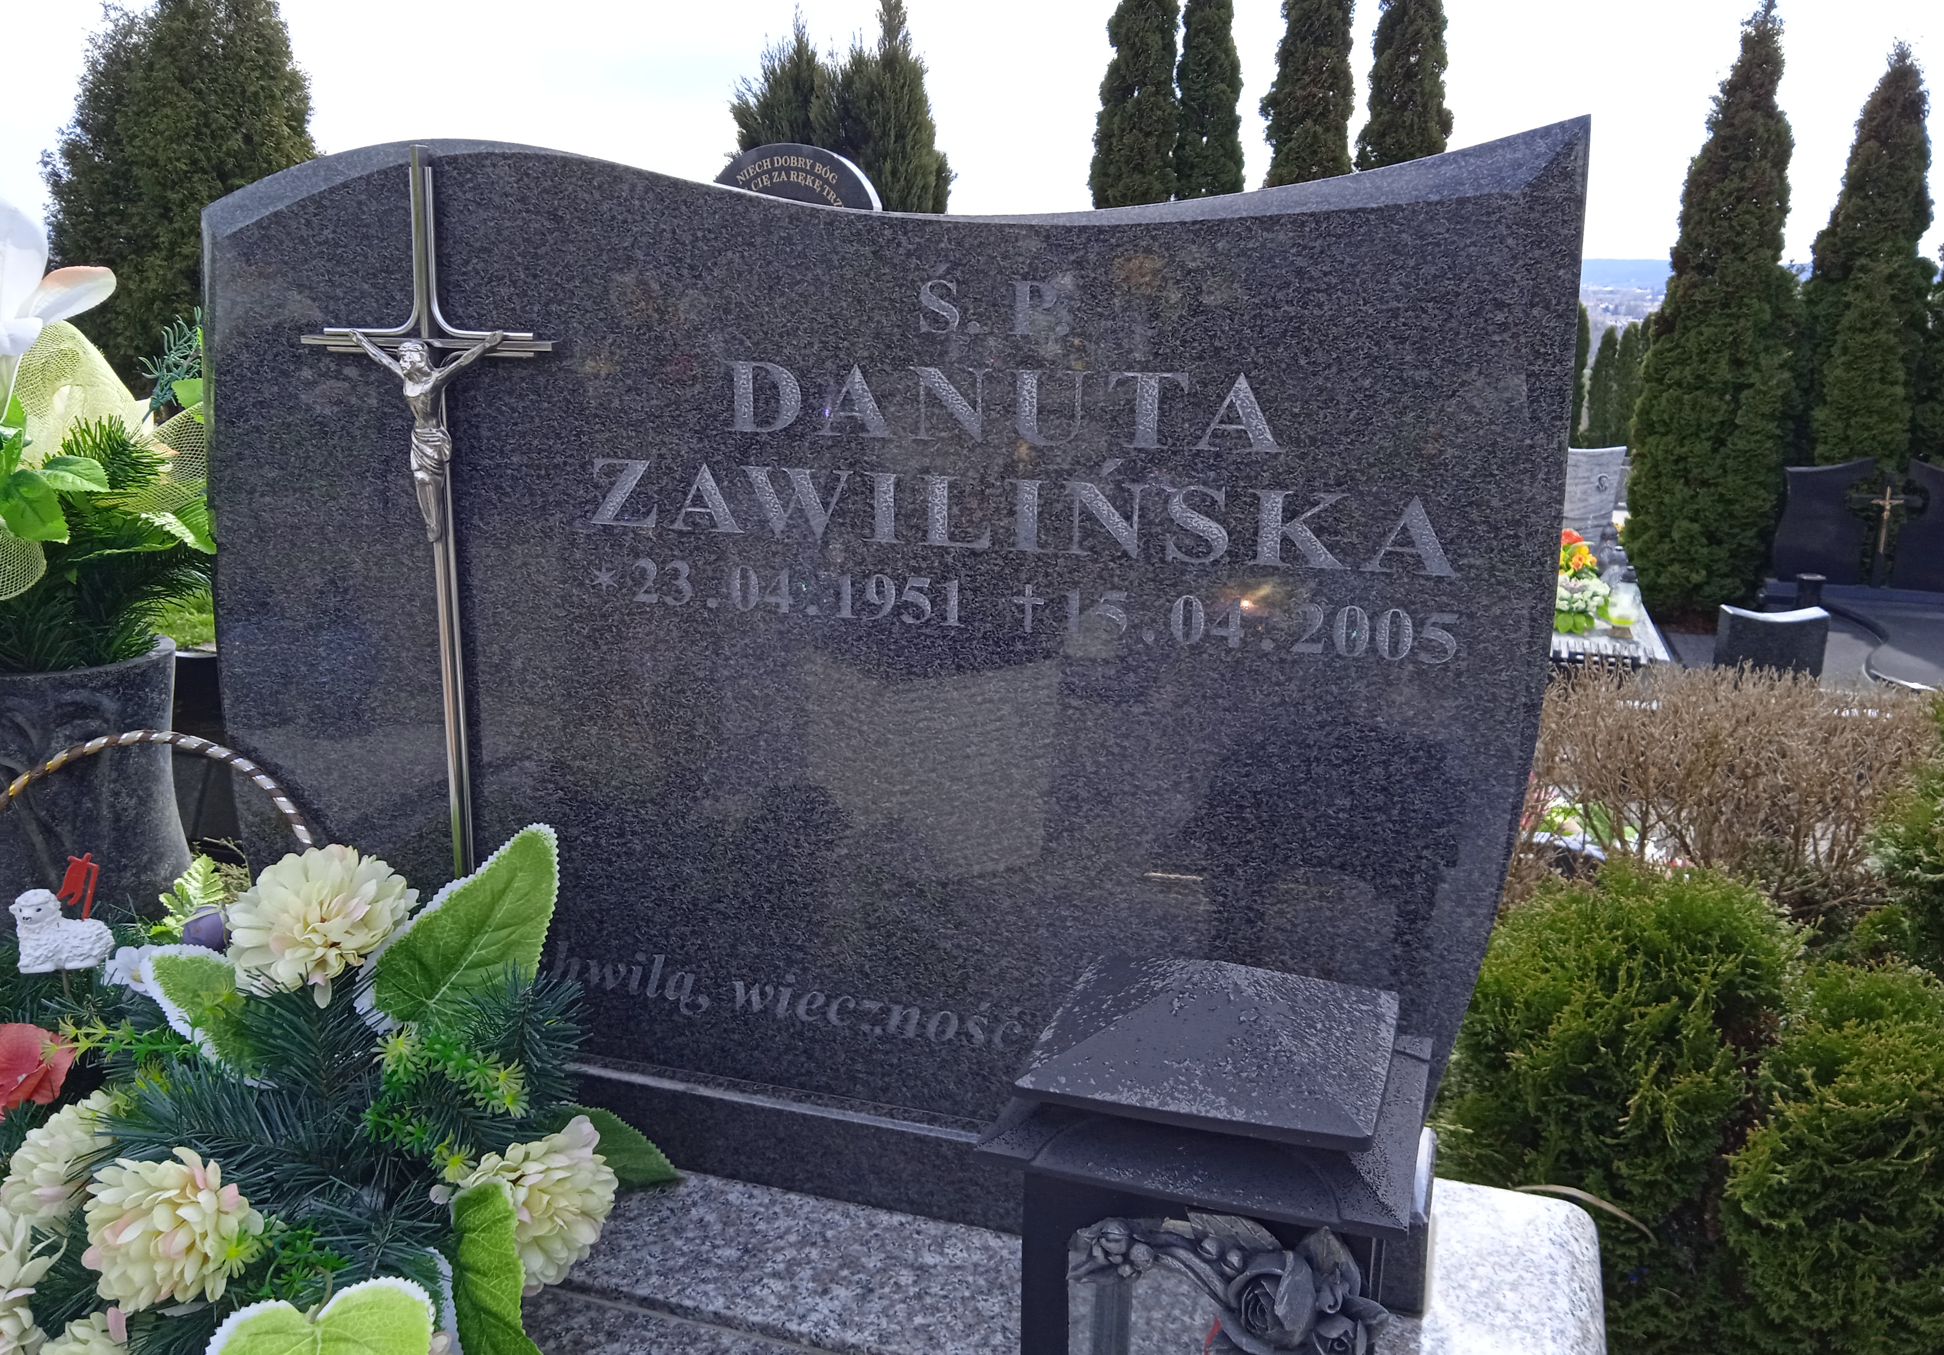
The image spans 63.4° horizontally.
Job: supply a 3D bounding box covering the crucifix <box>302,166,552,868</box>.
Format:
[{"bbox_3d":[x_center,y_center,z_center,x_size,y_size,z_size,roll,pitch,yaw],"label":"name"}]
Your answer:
[{"bbox_3d":[-0.401,-0.101,1.175,0.211,0.563,0.050,5,14,16],"label":"crucifix"}]

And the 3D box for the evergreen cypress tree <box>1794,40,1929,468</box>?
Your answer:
[{"bbox_3d":[6.207,-2.511,10.920,0.980,3.539,0.980,8,17,28],"label":"evergreen cypress tree"}]

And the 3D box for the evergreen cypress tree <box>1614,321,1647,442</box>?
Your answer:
[{"bbox_3d":[11.141,-4.727,26.671,0.620,2.663,0.620,6,16,22],"label":"evergreen cypress tree"}]

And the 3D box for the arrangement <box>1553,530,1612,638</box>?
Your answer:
[{"bbox_3d":[2.591,-0.414,6.800,0.350,0.440,0.330,6,16,20],"label":"arrangement"}]

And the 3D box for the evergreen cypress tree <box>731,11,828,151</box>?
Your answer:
[{"bbox_3d":[-0.825,-1.848,7.269,0.650,2.302,0.650,-2,15,-6],"label":"evergreen cypress tree"}]

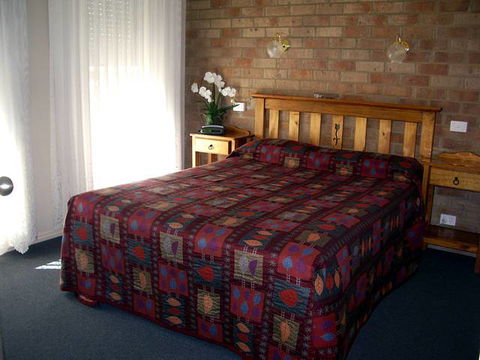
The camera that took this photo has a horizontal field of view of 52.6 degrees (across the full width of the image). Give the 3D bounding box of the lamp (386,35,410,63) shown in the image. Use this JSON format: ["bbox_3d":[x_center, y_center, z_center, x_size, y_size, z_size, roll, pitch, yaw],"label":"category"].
[{"bbox_3d":[1.184,-0.959,3.548,0.140,0.205,0.255,10,16,31],"label":"lamp"}]

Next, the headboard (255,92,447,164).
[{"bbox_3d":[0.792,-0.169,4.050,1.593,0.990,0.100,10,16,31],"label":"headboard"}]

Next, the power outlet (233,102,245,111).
[{"bbox_3d":[-0.007,-0.678,4.524,0.115,0.073,0.012,10,16,31],"label":"power outlet"}]

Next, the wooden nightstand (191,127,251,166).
[{"bbox_3d":[-0.173,-0.086,4.559,0.492,0.808,0.330,10,16,31],"label":"wooden nightstand"}]

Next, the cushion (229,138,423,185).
[{"bbox_3d":[0.653,-0.175,3.920,1.605,0.183,0.340,10,16,31],"label":"cushion"}]

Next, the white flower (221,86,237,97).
[{"bbox_3d":[-0.103,-0.793,4.361,0.135,0.095,0.070,5,14,15],"label":"white flower"}]

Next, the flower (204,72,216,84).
[{"bbox_3d":[-0.274,-0.928,4.440,0.105,0.105,0.060,5,14,14],"label":"flower"}]

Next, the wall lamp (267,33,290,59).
[{"bbox_3d":[0.332,-1.124,4.056,0.140,0.205,0.255,10,16,31],"label":"wall lamp"}]

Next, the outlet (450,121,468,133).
[{"bbox_3d":[1.607,-0.388,3.557,0.115,0.073,0.012,10,16,31],"label":"outlet"}]

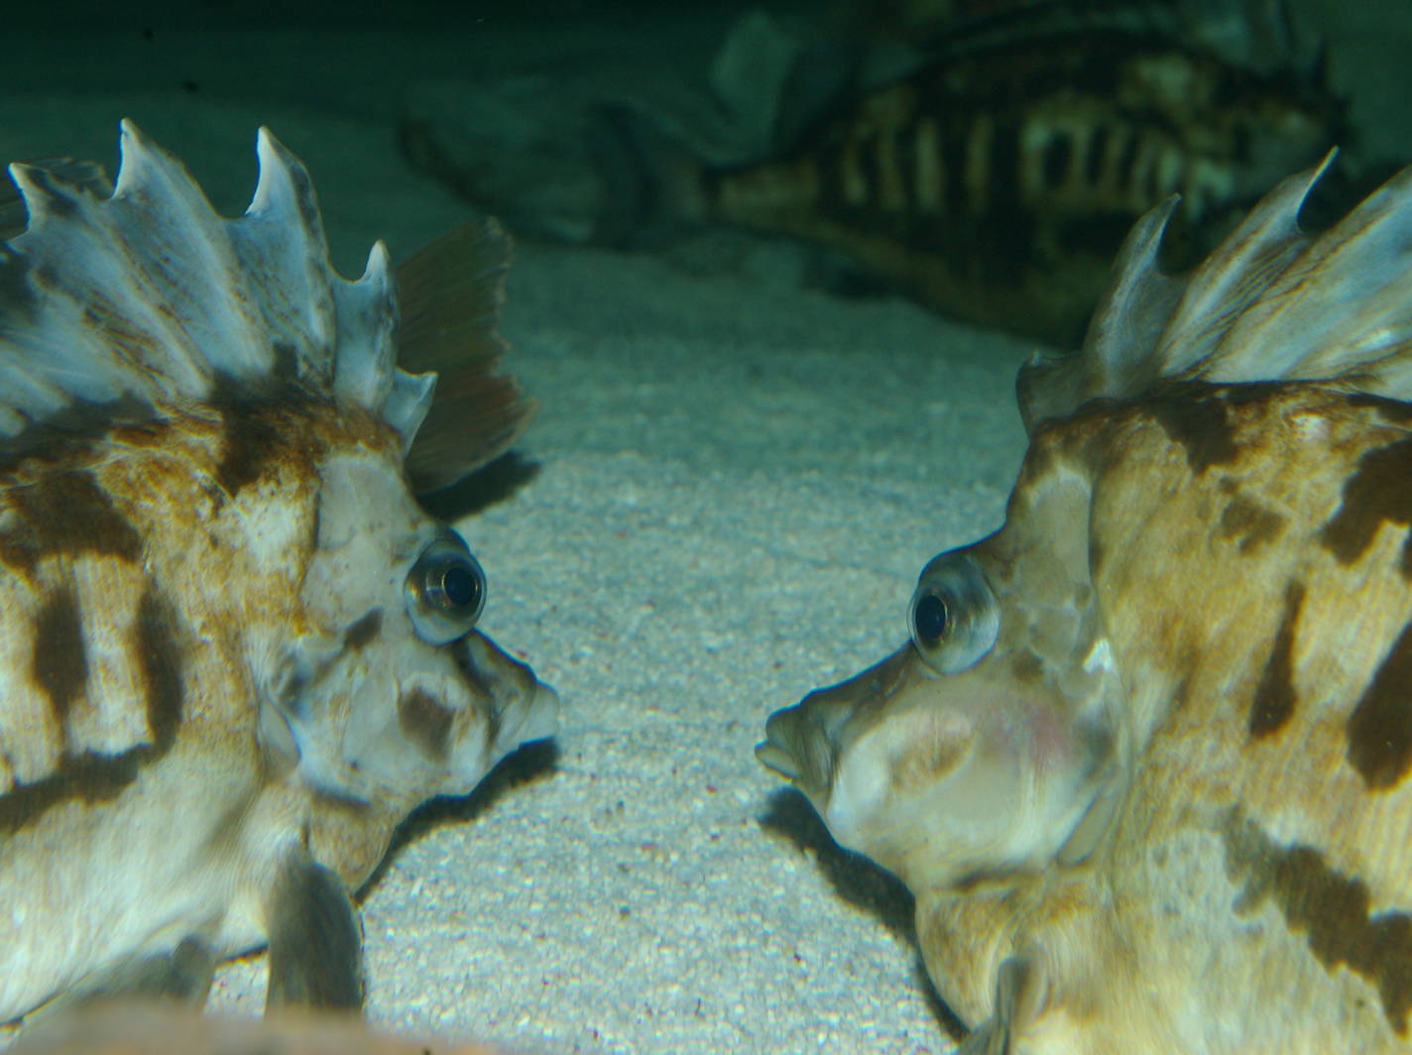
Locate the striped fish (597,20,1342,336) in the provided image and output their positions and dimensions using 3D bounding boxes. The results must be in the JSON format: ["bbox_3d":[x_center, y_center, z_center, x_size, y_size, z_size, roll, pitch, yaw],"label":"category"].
[{"bbox_3d":[0.096,-0.136,1.330,0.278,0.130,0.070,-3,13,-13],"label":"striped fish"}]

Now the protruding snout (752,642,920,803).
[{"bbox_3d":[0.023,0.035,0.620,0.026,0.026,0.020,5,14,21],"label":"protruding snout"}]

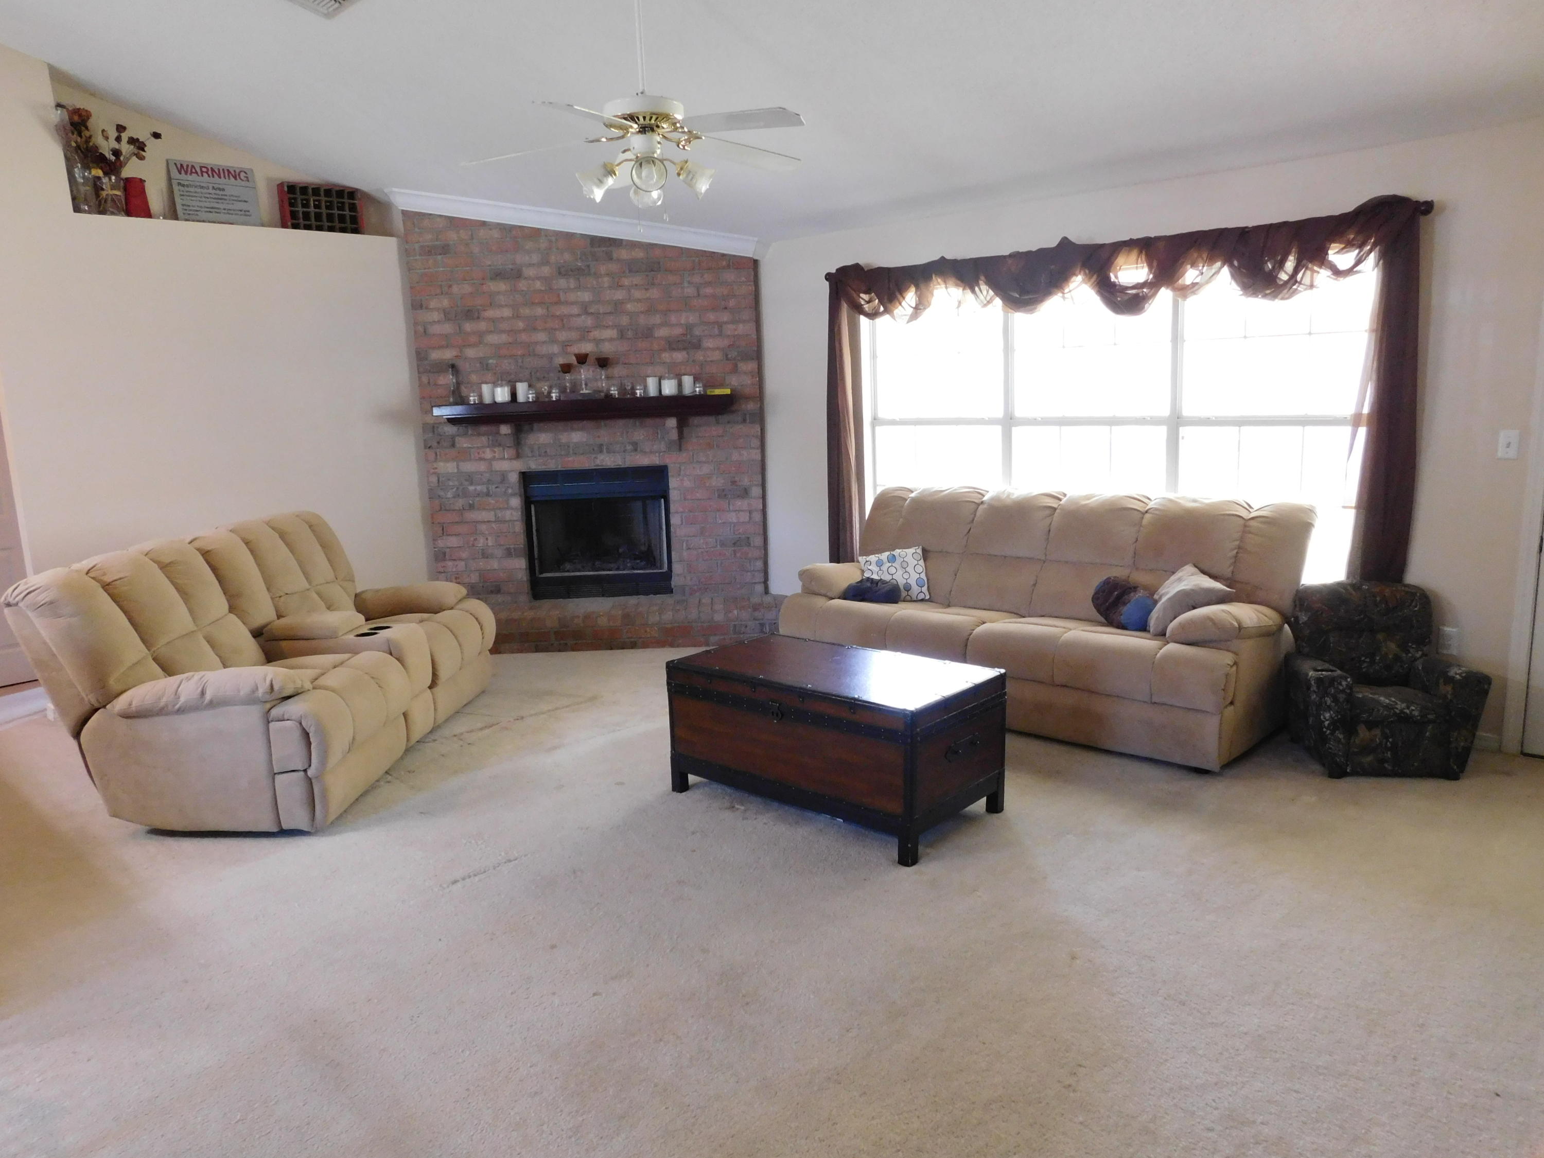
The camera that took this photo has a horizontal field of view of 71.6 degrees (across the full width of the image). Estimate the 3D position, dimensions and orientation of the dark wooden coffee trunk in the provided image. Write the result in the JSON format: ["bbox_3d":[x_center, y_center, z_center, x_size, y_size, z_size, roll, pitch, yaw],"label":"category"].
[{"bbox_3d":[0.229,0.593,4.080,1.139,0.533,0.608,7,14,41],"label":"dark wooden coffee trunk"}]

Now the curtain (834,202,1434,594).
[{"bbox_3d":[1.488,-0.606,5.396,3.039,2.113,0.170,7,14,42],"label":"curtain"}]

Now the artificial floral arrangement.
[{"bbox_3d":[-3.377,-2.143,5.528,0.242,0.523,0.443,7,14,42],"label":"artificial floral arrangement"}]

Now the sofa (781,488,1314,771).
[{"bbox_3d":[1.210,0.108,5.192,2.304,1.006,0.956,7,14,42],"label":"sofa"}]

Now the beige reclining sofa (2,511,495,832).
[{"bbox_3d":[-2.103,0.295,4.818,1.087,1.016,1.982,-1,11,6],"label":"beige reclining sofa"}]

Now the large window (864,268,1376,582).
[{"bbox_3d":[1.569,-0.795,5.459,2.707,1.449,0.120,7,14,42],"label":"large window"}]

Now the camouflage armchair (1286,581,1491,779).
[{"bbox_3d":[2.439,0.380,4.324,0.624,0.684,0.574,-1,11,9],"label":"camouflage armchair"}]

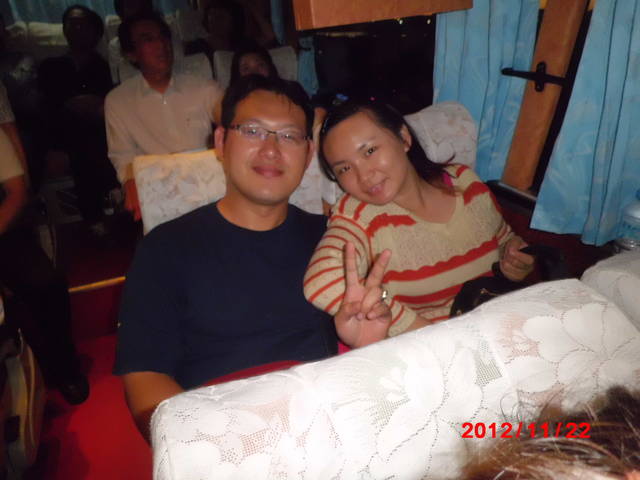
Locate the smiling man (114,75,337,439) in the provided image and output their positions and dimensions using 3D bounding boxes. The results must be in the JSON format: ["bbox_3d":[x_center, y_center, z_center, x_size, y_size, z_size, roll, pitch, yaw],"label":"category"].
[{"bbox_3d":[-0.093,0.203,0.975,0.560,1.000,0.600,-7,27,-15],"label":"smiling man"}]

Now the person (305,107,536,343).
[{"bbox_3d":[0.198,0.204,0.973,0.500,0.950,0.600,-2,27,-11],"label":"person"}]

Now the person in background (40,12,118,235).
[{"bbox_3d":[-1.294,-0.620,2.639,0.500,1.200,0.660,-9,28,-18],"label":"person in background"}]

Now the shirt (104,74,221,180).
[{"bbox_3d":[-0.559,-0.310,1.754,0.470,0.540,0.320,-9,28,-18],"label":"shirt"}]

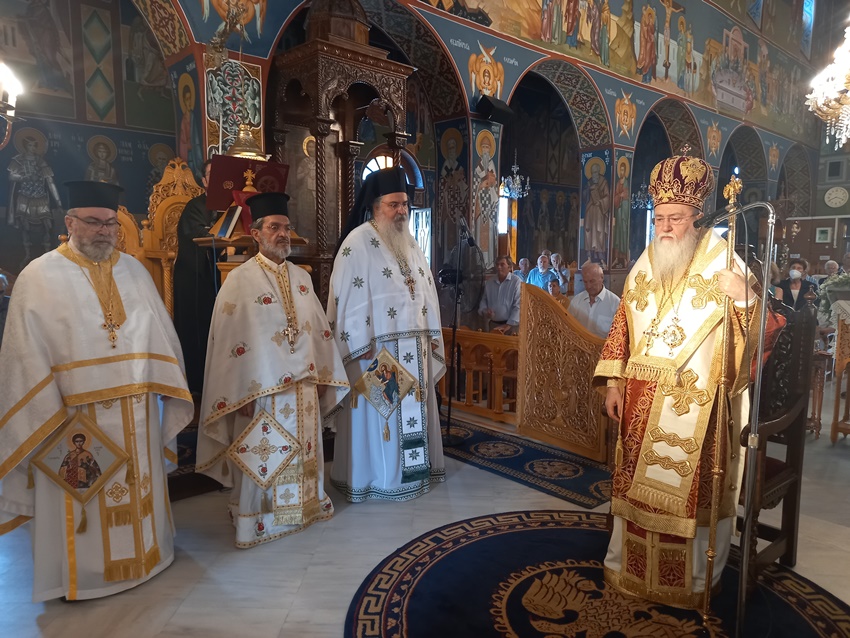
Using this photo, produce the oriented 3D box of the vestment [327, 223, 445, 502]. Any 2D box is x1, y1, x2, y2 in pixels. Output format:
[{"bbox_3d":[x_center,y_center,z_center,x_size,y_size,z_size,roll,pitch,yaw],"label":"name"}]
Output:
[{"bbox_3d":[-0.221,0.241,3.743,0.710,1.641,0.490,-4,8,-36],"label":"vestment"}]

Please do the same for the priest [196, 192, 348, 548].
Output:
[{"bbox_3d":[-0.766,0.243,3.147,0.770,1.755,0.520,-5,8,-41],"label":"priest"}]

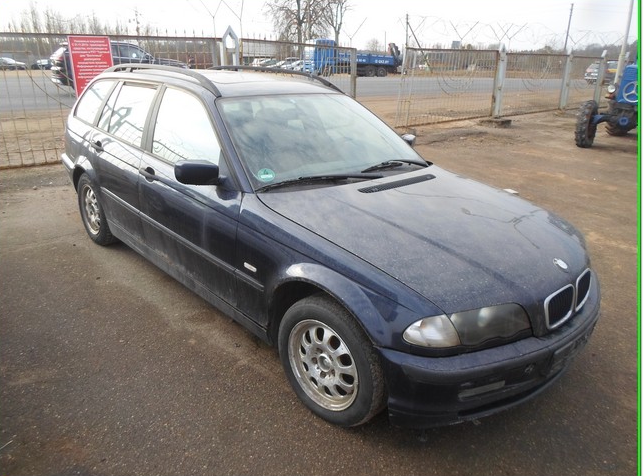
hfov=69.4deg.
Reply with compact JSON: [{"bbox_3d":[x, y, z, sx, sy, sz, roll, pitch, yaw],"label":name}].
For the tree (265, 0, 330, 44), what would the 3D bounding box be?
[{"bbox_3d":[-2.721,-24.849,54.648,7.600,9.800,7.200,1,21,-3],"label":"tree"}]

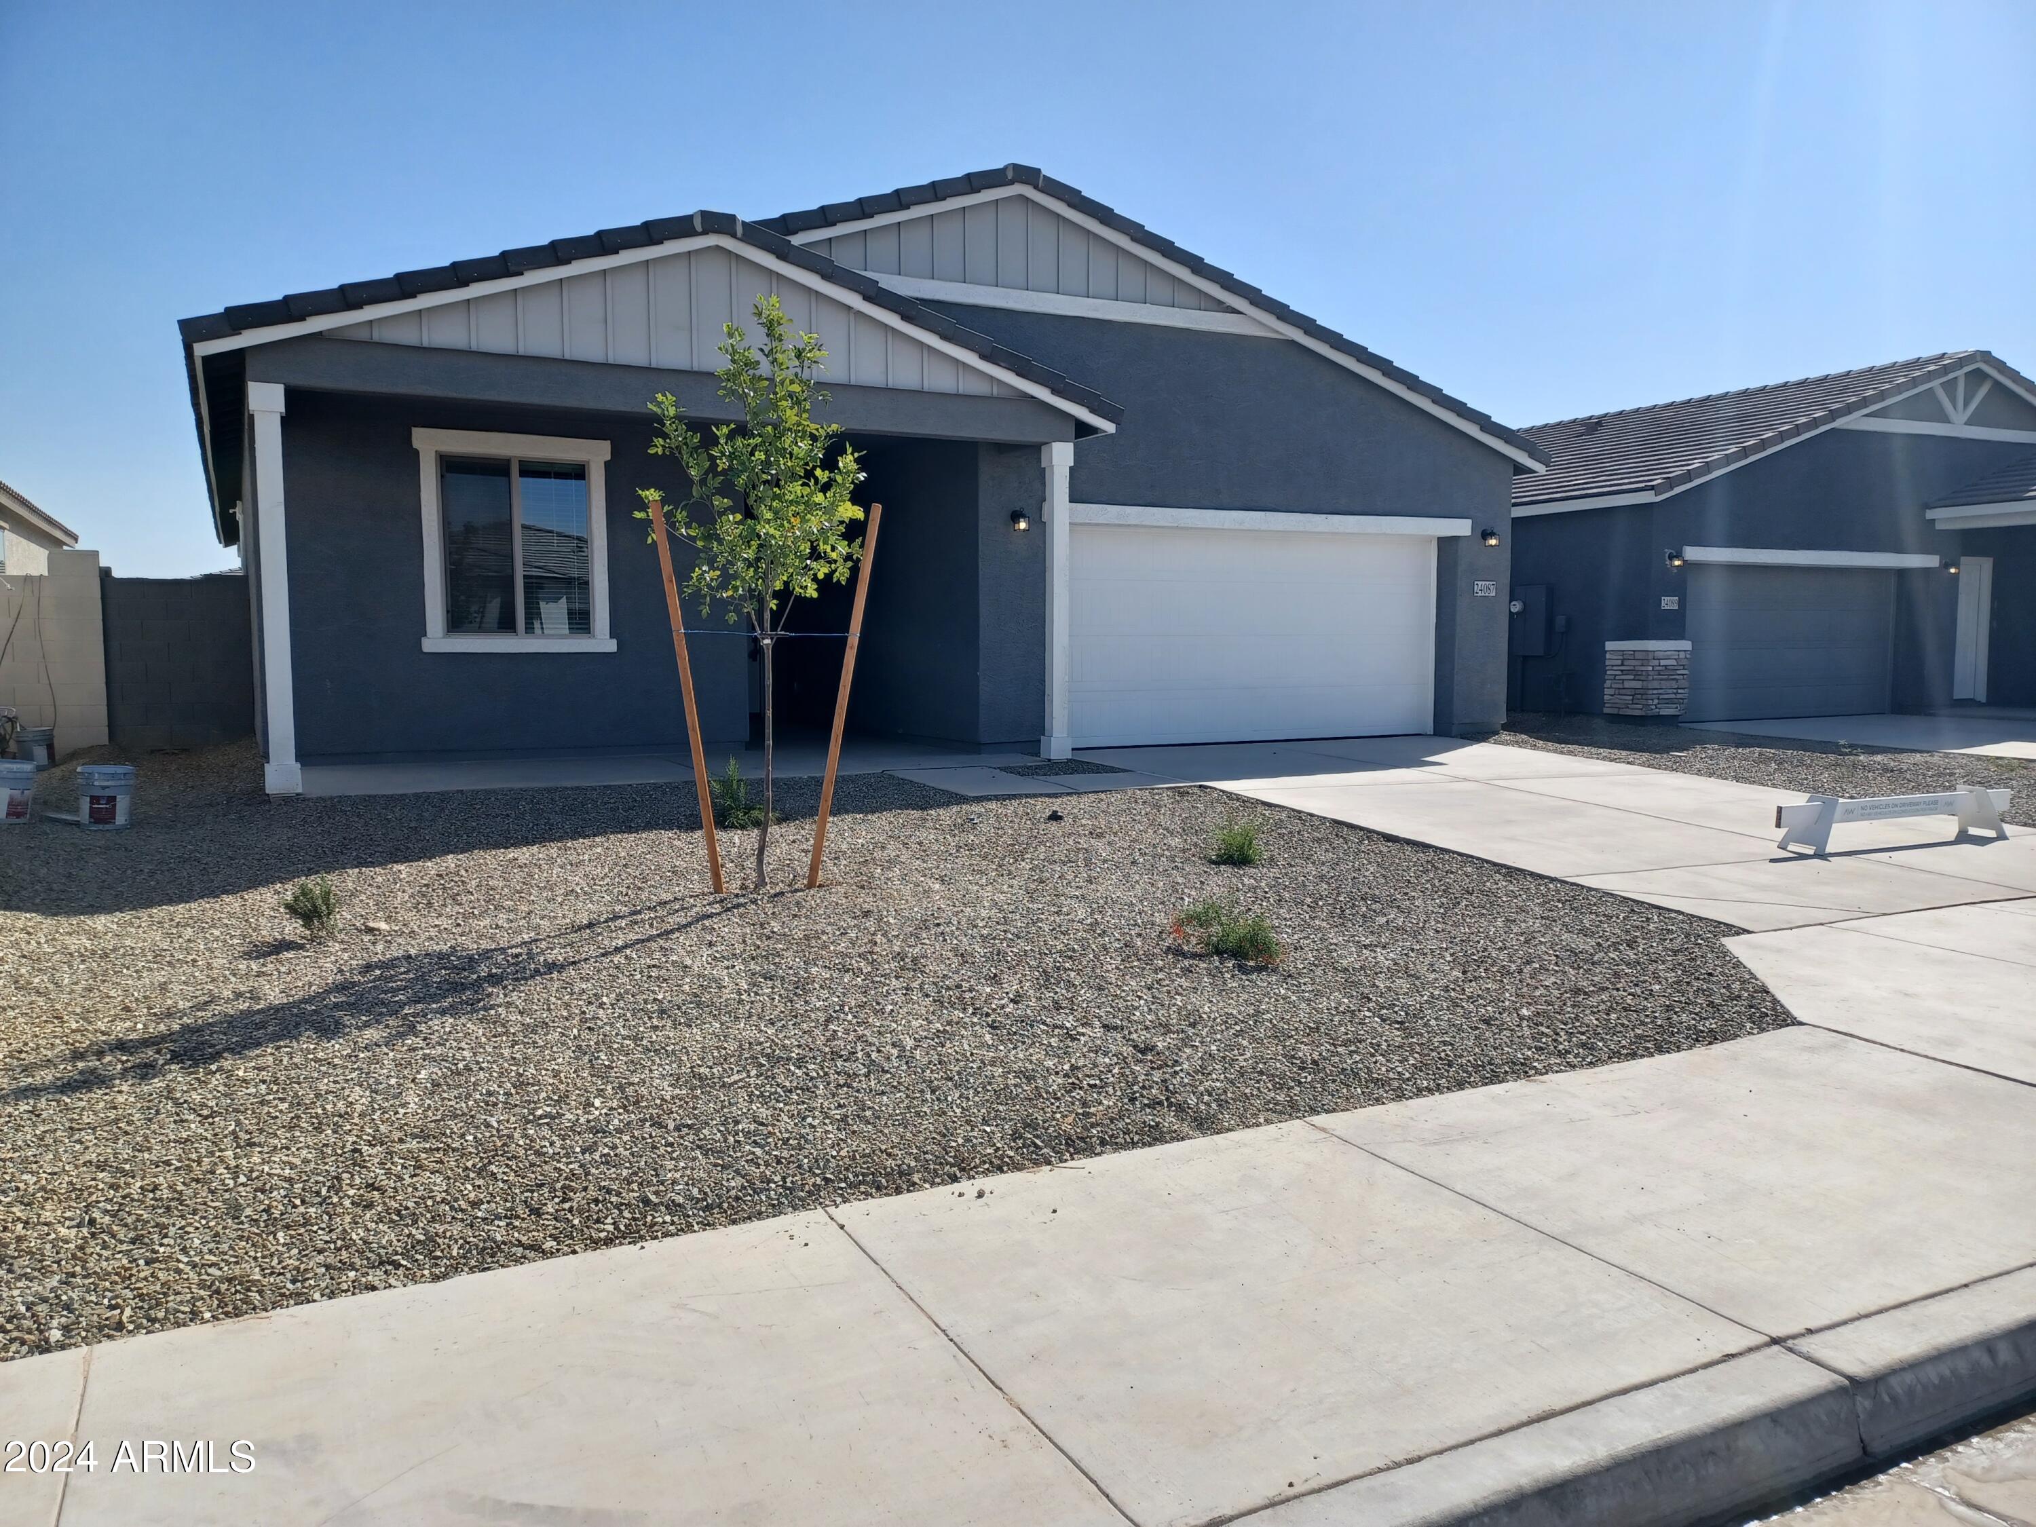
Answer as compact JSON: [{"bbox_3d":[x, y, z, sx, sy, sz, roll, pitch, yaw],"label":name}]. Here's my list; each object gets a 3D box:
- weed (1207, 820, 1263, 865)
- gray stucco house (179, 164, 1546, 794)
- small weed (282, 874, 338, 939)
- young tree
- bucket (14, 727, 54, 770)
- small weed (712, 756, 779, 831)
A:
[{"bbox_3d":[1.270,0.443,8.589,0.310,0.250,0.290,0,5,0],"label":"weed"},{"bbox_3d":[-4.500,-3.369,21.680,12.970,5.190,21.100,-3,6,-28],"label":"gray stucco house"},{"bbox_3d":[-3.087,0.623,6.408,0.235,0.270,0.220,0,5,0],"label":"small weed"},{"bbox_3d":[-1.363,-0.852,7.472,1.150,2.990,1.100,0,5,0],"label":"young tree"},{"bbox_3d":[-8.825,-0.149,13.184,0.300,0.370,0.300,0,5,0],"label":"bucket"},{"bbox_3d":[-1.753,0.167,9.372,0.420,0.430,0.380,0,5,0],"label":"small weed"}]

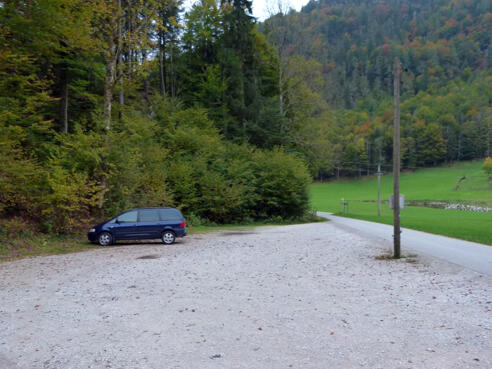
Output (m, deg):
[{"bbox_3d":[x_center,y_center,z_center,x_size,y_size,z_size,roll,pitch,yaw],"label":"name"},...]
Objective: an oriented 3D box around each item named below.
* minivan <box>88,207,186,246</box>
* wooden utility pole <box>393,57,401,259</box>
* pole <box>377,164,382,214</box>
[{"bbox_3d":[-5.290,2.020,17.620,4.630,1.750,1.840,0,-2,-12],"label":"minivan"},{"bbox_3d":[5.334,-0.972,12.522,0.220,7.100,0.220,0,-2,0],"label":"wooden utility pole"},{"bbox_3d":[16.782,0.701,44.615,0.260,6.620,0.260,0,-2,0],"label":"pole"}]

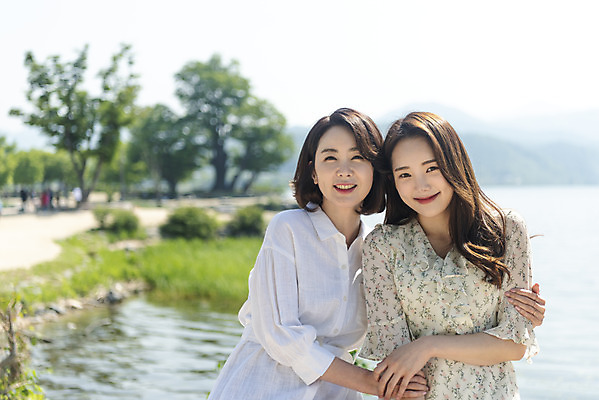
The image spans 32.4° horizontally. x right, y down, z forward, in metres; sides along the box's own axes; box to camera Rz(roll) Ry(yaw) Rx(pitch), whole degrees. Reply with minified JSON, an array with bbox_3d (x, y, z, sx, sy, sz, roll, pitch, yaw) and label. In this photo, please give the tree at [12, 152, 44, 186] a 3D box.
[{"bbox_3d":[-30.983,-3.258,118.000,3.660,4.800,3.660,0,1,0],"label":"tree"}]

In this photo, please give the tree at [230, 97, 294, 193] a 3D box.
[{"bbox_3d":[-5.019,-7.528,140.000,8.680,13.020,8.680,0,1,0],"label":"tree"}]

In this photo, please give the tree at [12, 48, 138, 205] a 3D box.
[{"bbox_3d":[-20.492,-6.876,94.000,11.660,14.570,10.490,0,1,0],"label":"tree"}]

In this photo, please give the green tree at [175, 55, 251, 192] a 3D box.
[{"bbox_3d":[-11.801,-10.377,140.000,10.310,18.720,10.310,0,1,0],"label":"green tree"}]

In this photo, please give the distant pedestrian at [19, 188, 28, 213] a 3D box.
[{"bbox_3d":[-20.324,0.052,76.000,0.450,1.680,0.500,0,1,0],"label":"distant pedestrian"}]

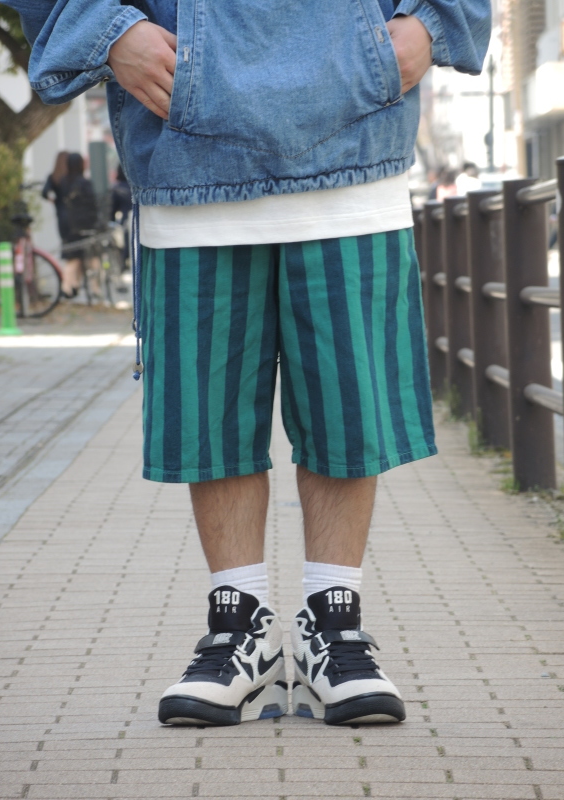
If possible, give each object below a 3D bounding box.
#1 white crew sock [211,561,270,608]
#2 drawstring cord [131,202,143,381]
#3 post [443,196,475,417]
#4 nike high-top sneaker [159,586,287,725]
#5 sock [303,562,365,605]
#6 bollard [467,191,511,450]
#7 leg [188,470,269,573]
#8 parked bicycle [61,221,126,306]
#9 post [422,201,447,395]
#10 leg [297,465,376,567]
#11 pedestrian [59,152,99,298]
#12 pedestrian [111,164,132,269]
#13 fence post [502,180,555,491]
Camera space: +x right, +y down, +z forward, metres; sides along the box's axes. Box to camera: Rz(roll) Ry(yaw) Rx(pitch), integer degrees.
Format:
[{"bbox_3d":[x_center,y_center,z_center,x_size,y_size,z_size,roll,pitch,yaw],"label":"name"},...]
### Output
[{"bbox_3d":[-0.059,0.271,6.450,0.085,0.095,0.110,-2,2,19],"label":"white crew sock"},{"bbox_3d":[-0.195,-0.146,6.220,0.015,0.240,0.013,-1,2,0],"label":"drawstring cord"},{"bbox_3d":[0.673,-0.342,17.200,0.115,0.820,0.115,-2,2,0],"label":"post"},{"bbox_3d":[-0.081,0.351,6.400,0.113,0.180,0.288,0,2,20],"label":"nike high-top sneaker"},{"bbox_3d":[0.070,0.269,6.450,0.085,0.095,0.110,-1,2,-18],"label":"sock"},{"bbox_3d":[0.643,-0.248,14.250,0.108,0.810,0.108,-2,2,0],"label":"bollard"},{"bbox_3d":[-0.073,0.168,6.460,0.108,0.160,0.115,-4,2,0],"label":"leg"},{"bbox_3d":[-2.009,-1.482,49.800,0.560,0.980,1.680,-1,2,13],"label":"parked bicycle"},{"bbox_3d":[0.677,-0.423,19.550,0.115,0.820,0.115,-2,2,0],"label":"post"},{"bbox_3d":[0.073,0.154,6.200,0.108,0.150,0.115,-1,2,0],"label":"leg"},{"bbox_3d":[-2.267,-1.963,52.000,0.460,1.640,0.330,-1,2,3],"label":"pedestrian"},{"bbox_3d":[-1.981,-2.158,58.500,0.460,1.640,0.330,-1,2,0],"label":"pedestrian"},{"bbox_3d":[0.645,-0.168,12.050,0.108,0.810,0.108,-2,2,0],"label":"fence post"}]

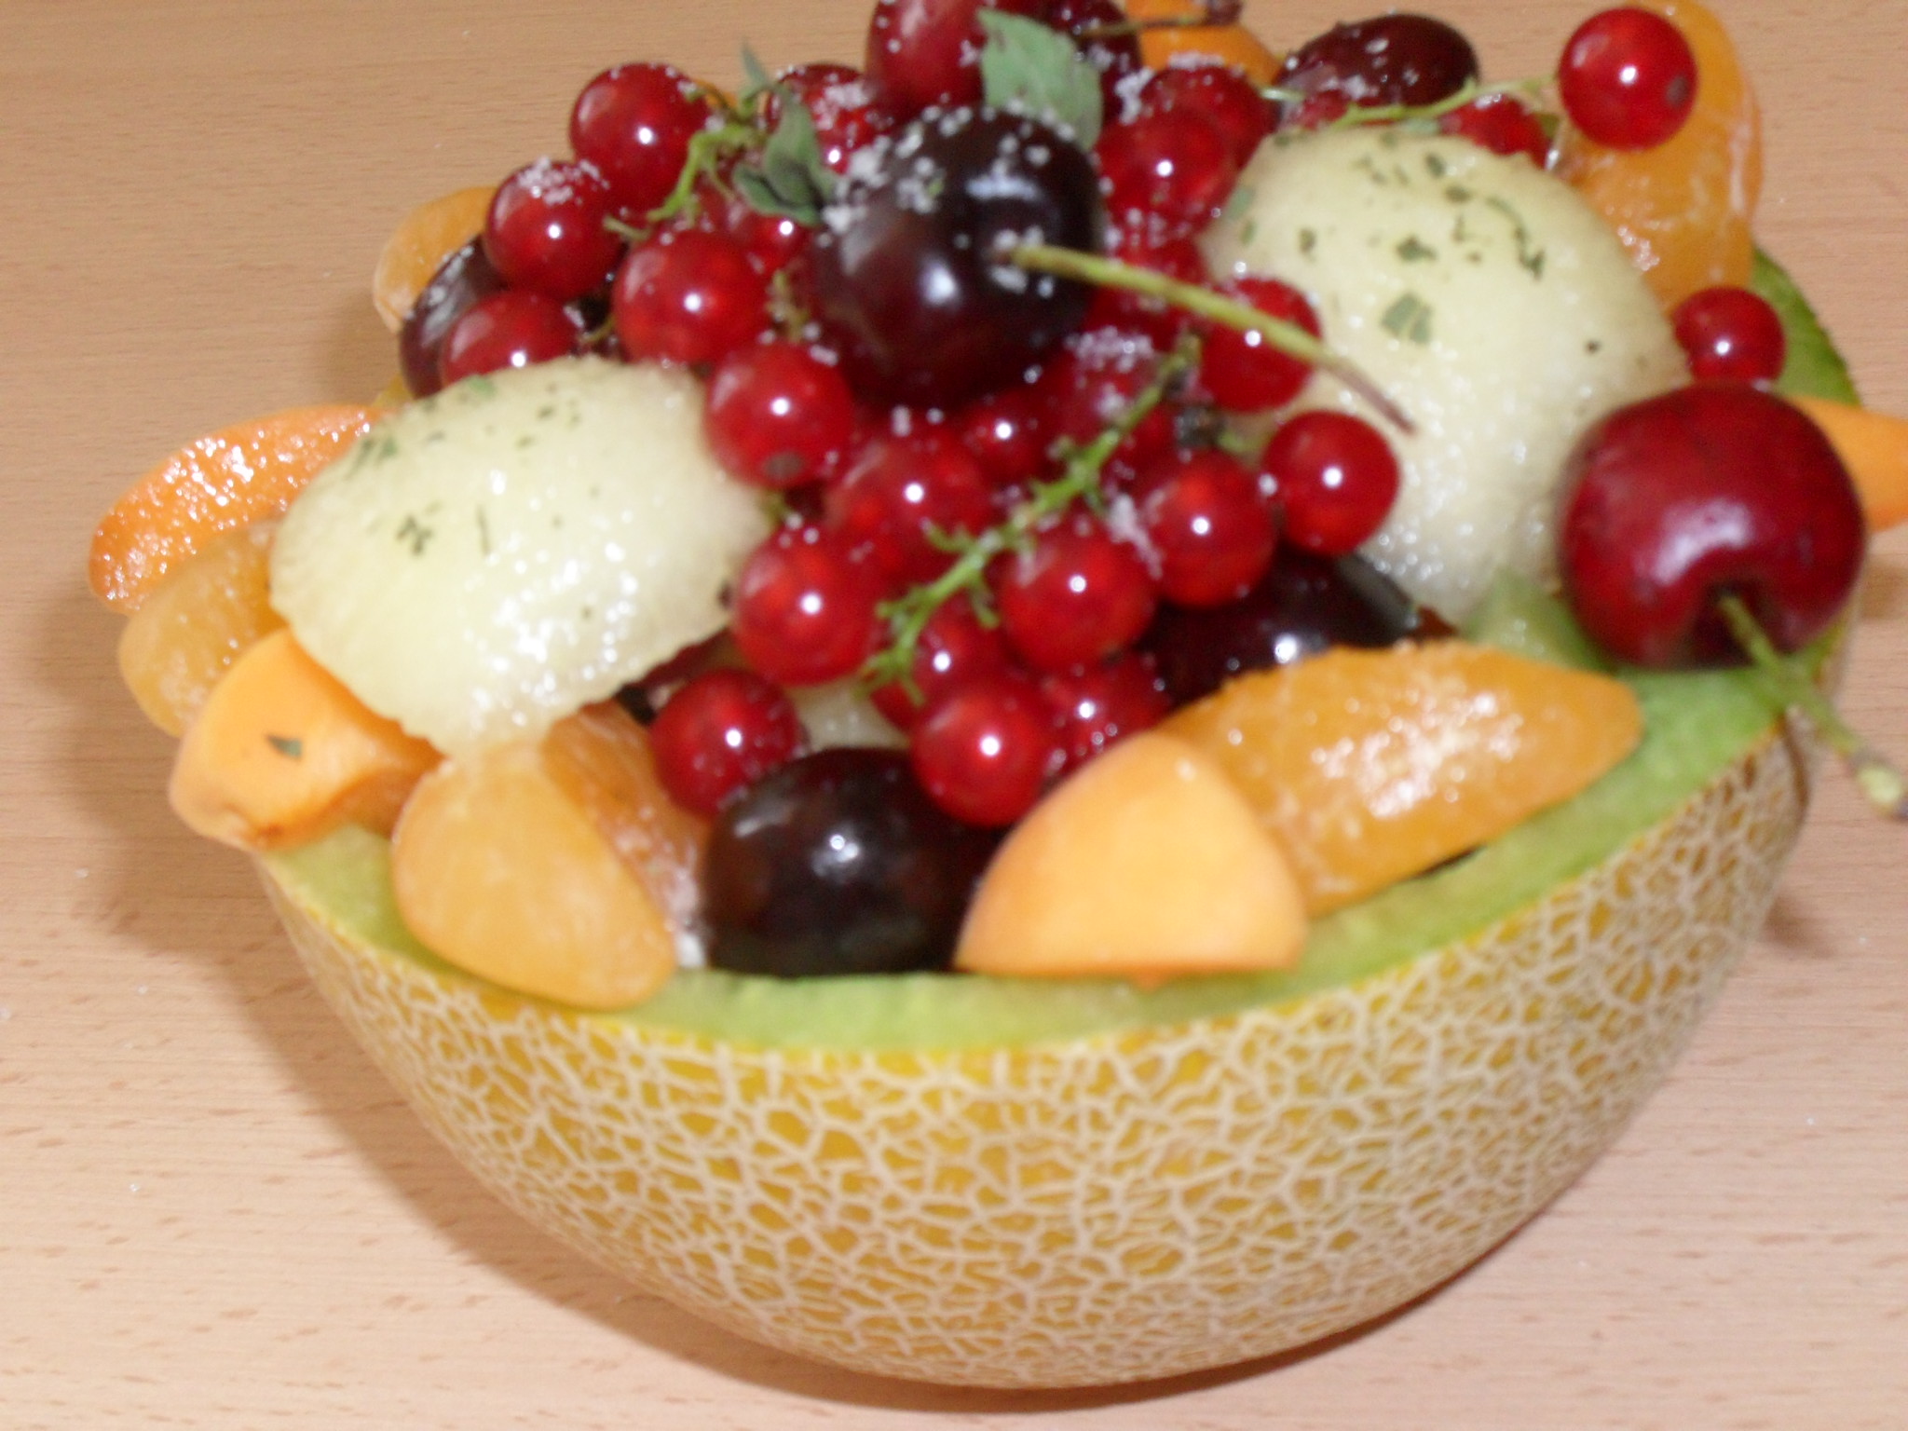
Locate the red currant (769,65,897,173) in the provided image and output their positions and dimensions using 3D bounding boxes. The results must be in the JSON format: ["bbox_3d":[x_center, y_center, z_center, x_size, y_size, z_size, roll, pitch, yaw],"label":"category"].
[{"bbox_3d":[-0.009,-0.045,0.255,0.010,0.010,0.010,1,37,0],"label":"red currant"}]

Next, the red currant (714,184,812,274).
[{"bbox_3d":[-0.014,-0.039,0.265,0.011,0.011,0.011,0,32,0],"label":"red currant"}]

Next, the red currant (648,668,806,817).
[{"bbox_3d":[-0.016,0.002,0.234,0.011,0.011,0.011,-4,37,0],"label":"red currant"}]

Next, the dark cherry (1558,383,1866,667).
[{"bbox_3d":[0.057,-0.014,0.247,0.022,0.023,0.021,-8,46,-7],"label":"dark cherry"}]

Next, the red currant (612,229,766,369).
[{"bbox_3d":[-0.020,-0.031,0.246,0.011,0.011,0.011,1,37,0],"label":"red currant"}]

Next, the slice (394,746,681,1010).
[{"bbox_3d":[-0.031,0.011,0.246,0.022,0.020,0.023,8,37,19],"label":"slice"}]

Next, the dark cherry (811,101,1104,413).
[{"bbox_3d":[0.000,-0.035,0.255,0.022,0.022,0.021,-32,2,-31],"label":"dark cherry"}]

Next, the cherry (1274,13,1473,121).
[{"bbox_3d":[0.041,-0.061,0.317,0.019,0.017,0.019,-6,34,0],"label":"cherry"}]

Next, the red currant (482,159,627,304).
[{"bbox_3d":[-0.030,-0.037,0.251,0.011,0.011,0.011,-4,37,0],"label":"red currant"}]

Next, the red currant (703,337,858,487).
[{"bbox_3d":[-0.013,-0.023,0.250,0.011,0.011,0.011,0,32,0],"label":"red currant"}]

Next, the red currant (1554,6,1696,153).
[{"bbox_3d":[0.057,-0.054,0.278,0.011,0.011,0.011,-6,34,0],"label":"red currant"}]

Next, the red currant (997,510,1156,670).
[{"bbox_3d":[0.009,-0.009,0.236,0.011,0.011,0.011,1,37,0],"label":"red currant"}]

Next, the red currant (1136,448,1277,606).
[{"bbox_3d":[0.019,-0.014,0.251,0.011,0.011,0.011,0,32,0],"label":"red currant"}]

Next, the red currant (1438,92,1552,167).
[{"bbox_3d":[0.047,-0.049,0.286,0.011,0.011,0.011,0,32,0],"label":"red currant"}]

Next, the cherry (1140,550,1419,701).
[{"bbox_3d":[0.025,-0.005,0.253,0.021,0.019,0.021,-6,34,0],"label":"cherry"}]

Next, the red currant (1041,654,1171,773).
[{"bbox_3d":[0.010,0.000,0.237,0.010,0.010,0.010,1,37,0],"label":"red currant"}]

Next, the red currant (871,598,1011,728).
[{"bbox_3d":[-0.001,-0.004,0.253,0.011,0.011,0.011,0,32,0],"label":"red currant"}]

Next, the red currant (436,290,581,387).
[{"bbox_3d":[-0.034,-0.027,0.254,0.011,0.011,0.011,-4,37,0],"label":"red currant"}]

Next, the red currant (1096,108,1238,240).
[{"bbox_3d":[0.016,-0.041,0.250,0.011,0.011,0.011,1,37,0],"label":"red currant"}]

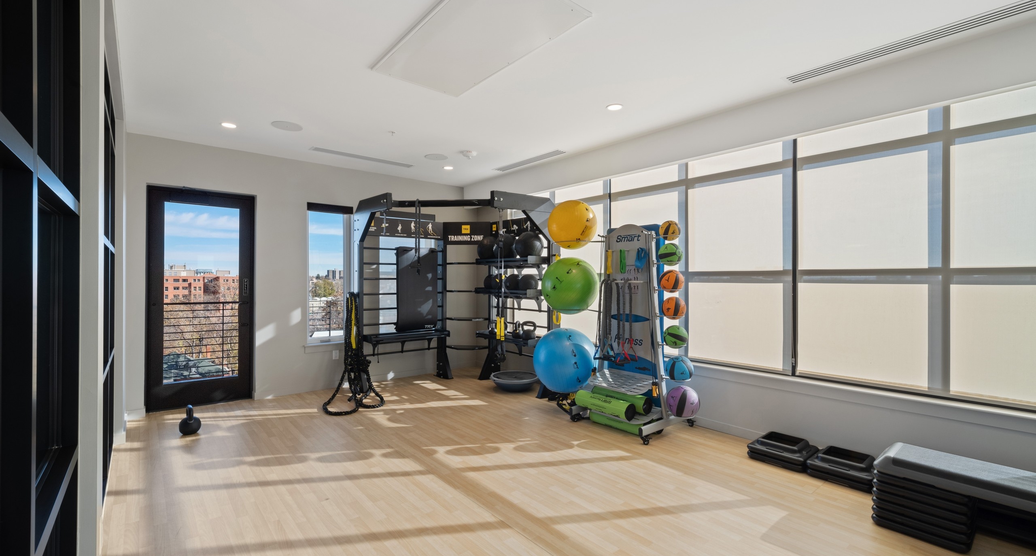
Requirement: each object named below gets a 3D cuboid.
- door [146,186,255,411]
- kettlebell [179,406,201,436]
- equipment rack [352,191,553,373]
[{"bbox_3d":[-3.533,0.229,4.857,0.985,2.420,0.110,0,0,-40],"label":"door"},{"bbox_3d":[-3.071,1.316,4.041,0.205,0.252,0.200,0,0,-40],"label":"kettlebell"},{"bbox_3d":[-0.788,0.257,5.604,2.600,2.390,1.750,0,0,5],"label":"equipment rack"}]

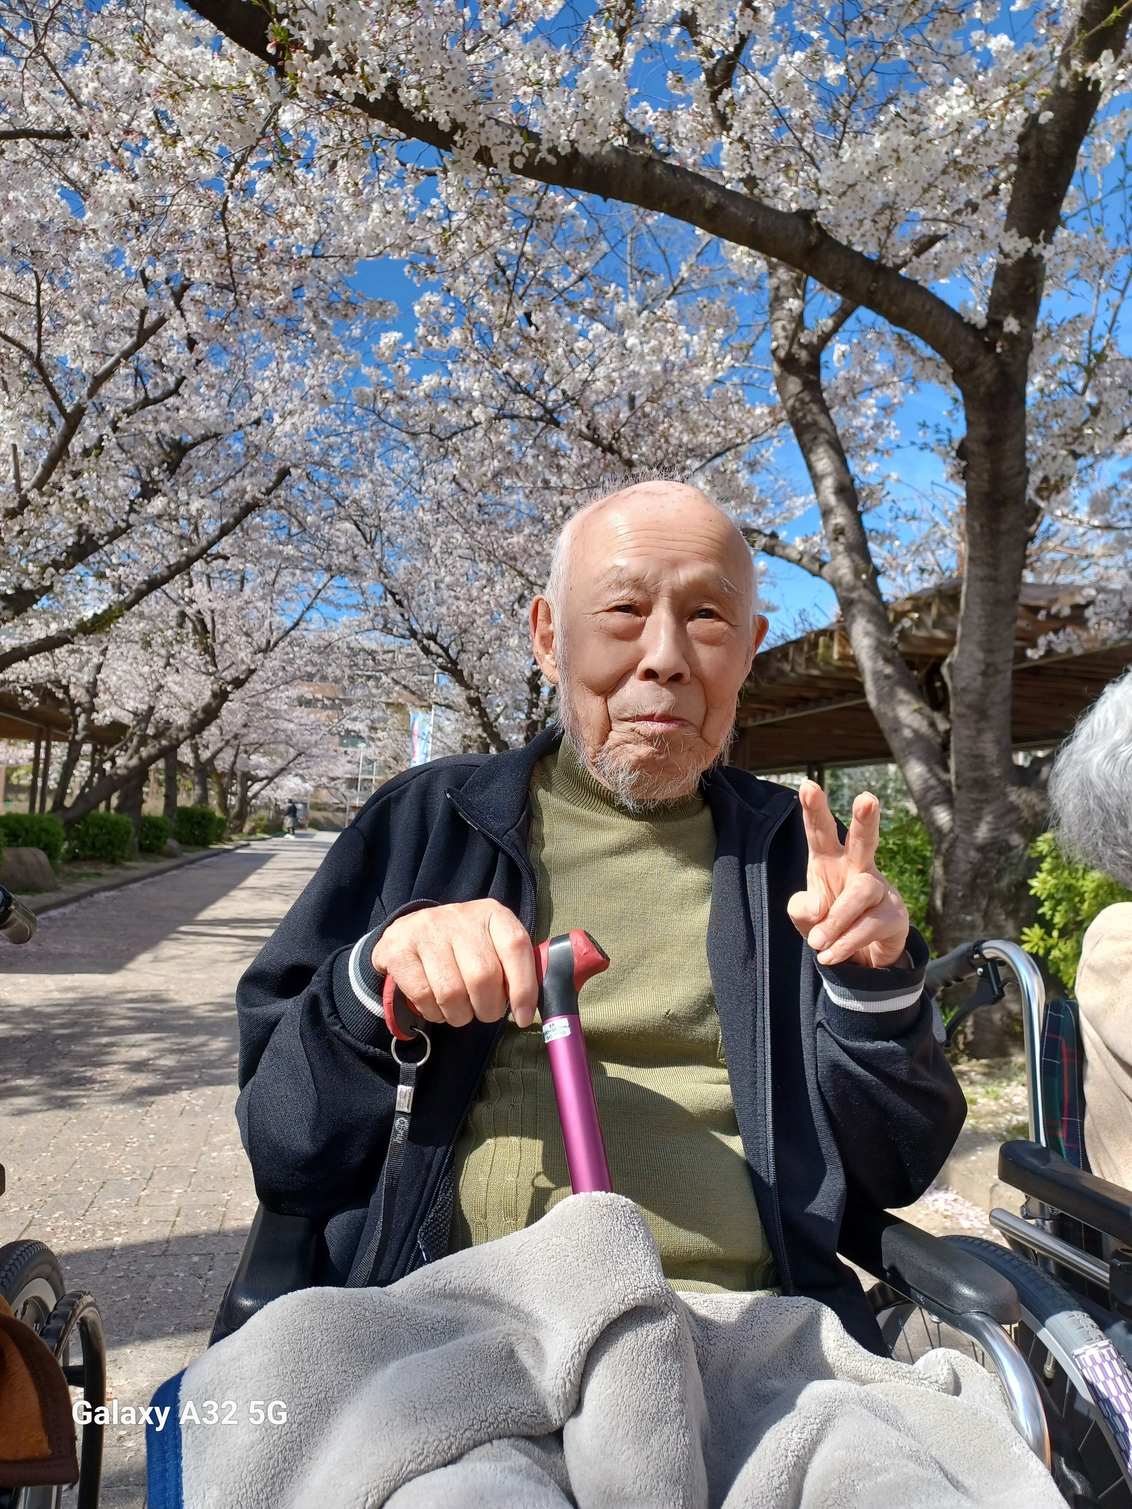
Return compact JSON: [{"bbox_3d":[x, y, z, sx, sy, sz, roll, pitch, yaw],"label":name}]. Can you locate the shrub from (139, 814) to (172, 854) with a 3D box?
[{"bbox_3d":[-7.180,1.360,19.000,0.680,0.680,0.680,3,-4,-12],"label":"shrub"}]

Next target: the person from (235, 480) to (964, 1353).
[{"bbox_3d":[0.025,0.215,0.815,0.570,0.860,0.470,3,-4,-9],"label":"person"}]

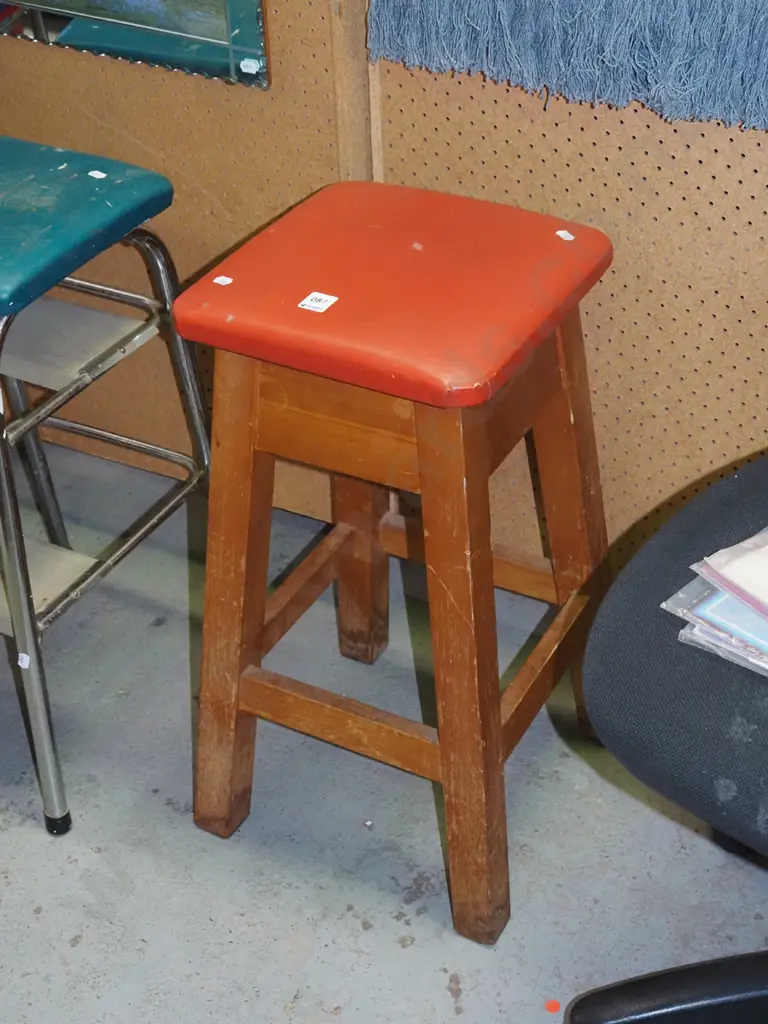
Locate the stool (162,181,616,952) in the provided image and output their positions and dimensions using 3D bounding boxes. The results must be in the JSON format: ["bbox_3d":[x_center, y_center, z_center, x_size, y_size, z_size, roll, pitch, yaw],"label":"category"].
[{"bbox_3d":[0.024,0.033,1.496,0.352,0.623,0.346,16,40,24],"label":"stool"}]

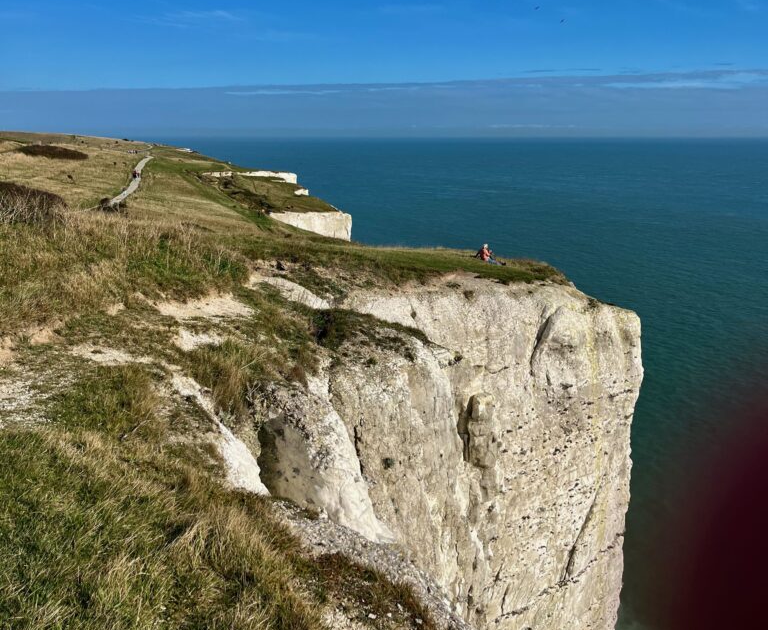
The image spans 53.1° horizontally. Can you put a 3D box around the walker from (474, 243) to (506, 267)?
[{"bbox_3d":[5.125,-2.838,36.500,1.300,1.030,0.550,-2,13,-8],"label":"walker"}]

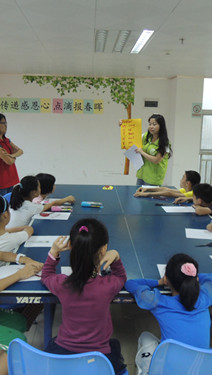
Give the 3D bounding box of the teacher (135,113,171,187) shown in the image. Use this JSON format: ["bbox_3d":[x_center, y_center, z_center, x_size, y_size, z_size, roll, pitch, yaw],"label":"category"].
[{"bbox_3d":[0.612,-0.128,4.641,0.500,1.650,0.420,9,14,36],"label":"teacher"}]

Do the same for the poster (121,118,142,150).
[{"bbox_3d":[0.331,-0.680,4.408,0.265,0.370,0.015,1,12,3],"label":"poster"}]

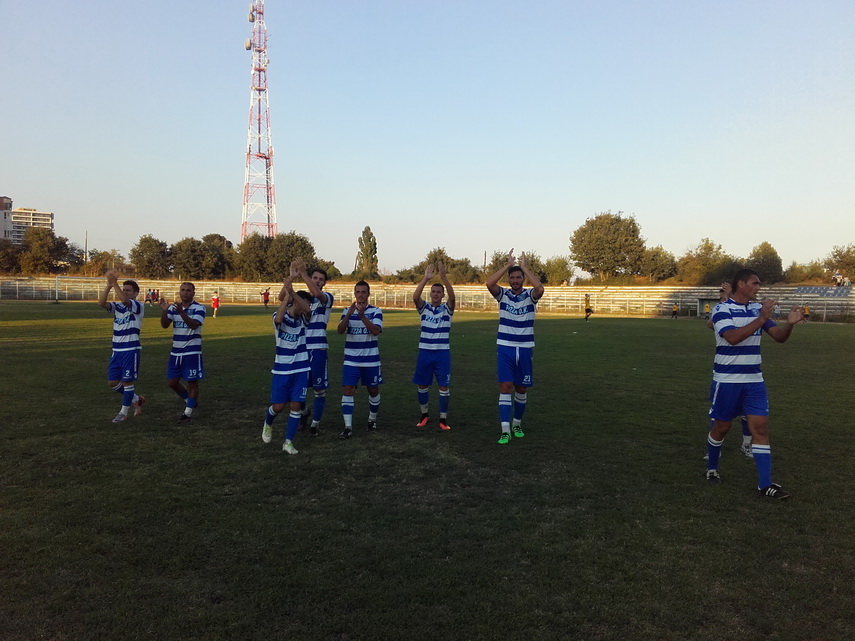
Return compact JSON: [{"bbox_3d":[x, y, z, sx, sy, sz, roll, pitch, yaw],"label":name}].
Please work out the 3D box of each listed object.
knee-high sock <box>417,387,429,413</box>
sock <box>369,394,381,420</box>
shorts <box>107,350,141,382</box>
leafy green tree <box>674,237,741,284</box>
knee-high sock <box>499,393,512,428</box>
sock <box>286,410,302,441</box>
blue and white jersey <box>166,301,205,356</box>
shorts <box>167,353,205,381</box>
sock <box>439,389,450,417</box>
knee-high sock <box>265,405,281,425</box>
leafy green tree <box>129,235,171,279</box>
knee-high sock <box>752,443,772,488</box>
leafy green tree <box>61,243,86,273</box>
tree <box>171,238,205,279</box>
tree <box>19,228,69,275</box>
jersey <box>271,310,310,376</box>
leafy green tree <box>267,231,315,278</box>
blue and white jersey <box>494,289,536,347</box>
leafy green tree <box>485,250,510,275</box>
[{"bbox_3d":[-0.050,0.948,9.150,0.125,0.330,0.140,-2,2,11],"label":"knee-high sock"},{"bbox_3d":[-0.615,1.009,8.880,0.120,0.300,0.125,3,12,0],"label":"sock"},{"bbox_3d":[-3.799,0.577,9.600,0.400,0.390,0.320,1,2,5],"label":"shorts"},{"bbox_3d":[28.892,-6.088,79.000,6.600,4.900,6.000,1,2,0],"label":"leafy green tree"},{"bbox_3d":[0.836,0.963,8.150,0.125,0.380,0.130,0,-1,12],"label":"knee-high sock"},{"bbox_3d":[-1.344,1.058,7.680,0.115,0.300,0.120,9,-2,-17],"label":"sock"},{"bbox_3d":[-3.050,0.101,9.650,0.480,0.660,0.320,1,2,2],"label":"blue and white jersey"},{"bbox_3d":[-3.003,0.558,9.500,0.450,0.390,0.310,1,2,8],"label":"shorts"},{"bbox_3d":[0.204,0.987,9.100,0.125,0.340,0.140,1,2,-6],"label":"sock"},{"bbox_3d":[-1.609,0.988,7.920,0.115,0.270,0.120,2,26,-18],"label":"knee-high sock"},{"bbox_3d":[-34.969,-8.045,97.000,5.321,5.701,5.055,0,2,-20],"label":"leafy green tree"},{"bbox_3d":[2.695,1.177,6.150,0.135,0.355,0.130,-7,-2,44],"label":"knee-high sock"},{"bbox_3d":[-47.163,-8.393,102.000,3.600,4.200,3.600,1,2,0],"label":"leafy green tree"},{"bbox_3d":[-30.408,-7.855,97.000,4.400,5.700,4.400,1,2,0],"label":"tree"},{"bbox_3d":[-49.154,-8.896,98.000,6.400,6.272,6.080,0,2,-27],"label":"tree"},{"bbox_3d":[-1.387,0.233,7.750,0.430,0.660,0.310,0,2,-27],"label":"jersey"},{"bbox_3d":[-19.540,-9.267,110.000,7.200,6.800,6.600,1,2,0],"label":"leafy green tree"},{"bbox_3d":[0.952,-0.032,8.100,0.440,0.630,0.300,1,2,0],"label":"blue and white jersey"},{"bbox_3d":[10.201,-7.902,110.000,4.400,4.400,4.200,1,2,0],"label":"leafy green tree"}]

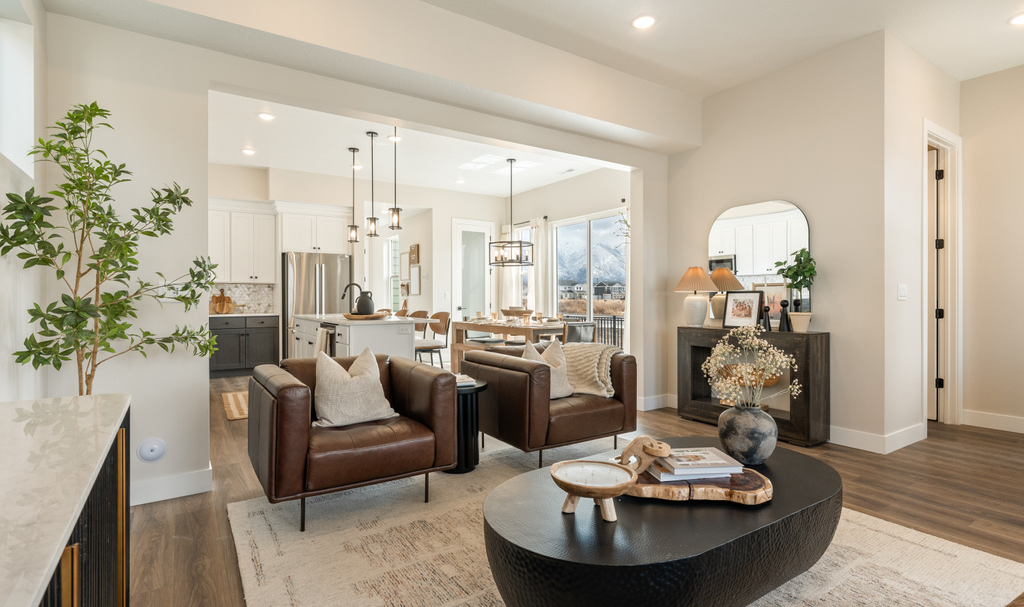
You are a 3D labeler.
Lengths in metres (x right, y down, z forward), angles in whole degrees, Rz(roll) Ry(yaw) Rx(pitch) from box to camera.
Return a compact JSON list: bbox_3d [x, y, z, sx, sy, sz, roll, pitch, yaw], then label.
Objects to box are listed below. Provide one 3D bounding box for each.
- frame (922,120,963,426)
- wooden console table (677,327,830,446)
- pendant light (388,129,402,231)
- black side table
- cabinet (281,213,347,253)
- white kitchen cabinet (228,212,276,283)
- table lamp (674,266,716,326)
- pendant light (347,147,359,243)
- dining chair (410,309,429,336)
[{"bbox_3d":[3.579,-0.193,4.094,0.860,2.545,0.150,0,0,-32],"label":"frame"},{"bbox_3d":[2.032,0.655,4.212,0.300,0.849,1.200,0,0,-32],"label":"wooden console table"},{"bbox_3d":[-1.217,-1.370,5.050,0.140,1.200,0.140,0,0,-32],"label":"pendant light"},{"bbox_3d":[-0.339,0.802,3.180,0.370,0.556,0.370,0,0,0],"label":"black side table"},{"bbox_3d":[-3.180,-1.080,7.700,0.930,0.620,0.580,0,0,-34],"label":"cabinet"},{"bbox_3d":[-4.024,-0.845,7.497,0.620,1.070,0.350,0,0,-32],"label":"white kitchen cabinet"},{"bbox_3d":[1.729,-0.056,4.536,0.420,0.574,0.420,0,0,-32],"label":"table lamp"},{"bbox_3d":[-2.044,-1.390,6.250,0.135,1.210,0.135,0,0,-34],"label":"pendant light"},{"bbox_3d":[-1.272,0.595,5.620,0.520,0.970,0.490,0,0,-32],"label":"dining chair"}]

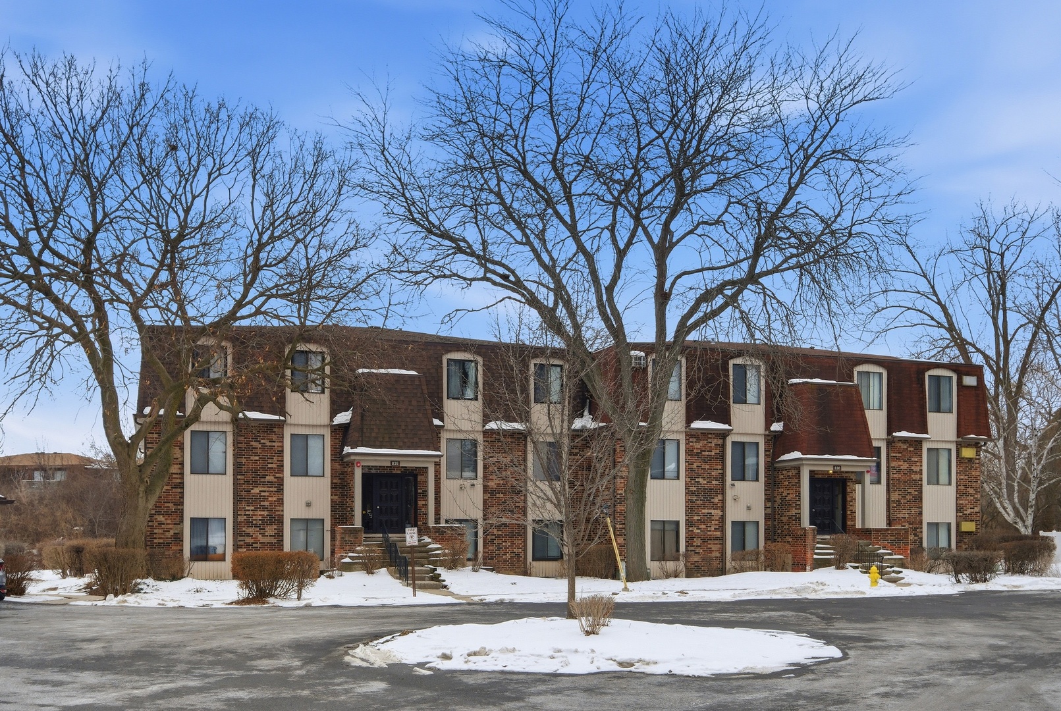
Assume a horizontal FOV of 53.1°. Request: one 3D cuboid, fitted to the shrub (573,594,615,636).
[{"bbox_3d":[0.919,3.809,15.600,0.630,0.610,0.580,0,-5,3],"label":"shrub"}]

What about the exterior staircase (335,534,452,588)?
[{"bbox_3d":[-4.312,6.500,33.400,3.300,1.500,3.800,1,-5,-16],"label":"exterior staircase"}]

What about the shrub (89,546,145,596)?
[{"bbox_3d":[-10.715,5.609,27.500,1.500,1.250,1.350,2,-5,-21],"label":"shrub"}]

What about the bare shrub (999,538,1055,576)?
[{"bbox_3d":[18.097,7.351,38.700,2.000,1.350,1.600,-2,-6,25],"label":"bare shrub"}]

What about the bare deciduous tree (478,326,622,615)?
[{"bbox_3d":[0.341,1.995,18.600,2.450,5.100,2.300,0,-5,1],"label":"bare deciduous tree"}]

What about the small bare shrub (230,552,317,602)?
[{"bbox_3d":[-6.391,5.530,26.600,2.200,1.250,1.700,1,-5,-14],"label":"small bare shrub"}]

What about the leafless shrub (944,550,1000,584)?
[{"bbox_3d":[14.538,6.975,35.000,1.800,1.070,1.400,-2,-5,23],"label":"leafless shrub"}]

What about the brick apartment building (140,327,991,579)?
[{"bbox_3d":[0.860,3.500,43.600,30.800,9.300,15.300,1,-5,-16],"label":"brick apartment building"}]

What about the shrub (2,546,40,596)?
[{"bbox_3d":[-13.465,5.679,28.000,1.100,1.250,1.150,2,-6,-26],"label":"shrub"}]

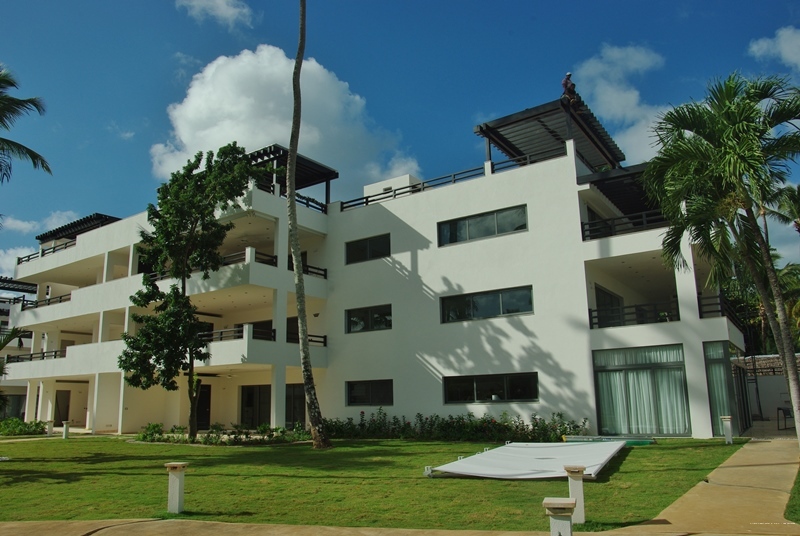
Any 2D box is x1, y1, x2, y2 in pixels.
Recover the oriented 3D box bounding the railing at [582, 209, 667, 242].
[{"bbox_3d":[7.931,-1.539,19.662,3.000,0.790,0.120,-10,-15,34],"label":"railing"}]

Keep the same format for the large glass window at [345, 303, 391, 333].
[{"bbox_3d":[-1.367,2.291,24.802,2.551,1.073,0.140,-10,-16,32],"label":"large glass window"}]

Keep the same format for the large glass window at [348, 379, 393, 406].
[{"bbox_3d":[-1.342,5.606,24.873,2.700,1.102,0.160,-10,-15,34],"label":"large glass window"}]

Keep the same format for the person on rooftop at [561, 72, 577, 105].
[{"bbox_3d":[6.329,-6.743,20.900,0.500,1.100,0.500,-10,-16,32],"label":"person on rooftop"}]

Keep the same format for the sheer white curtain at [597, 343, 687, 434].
[{"bbox_3d":[7.921,4.061,18.236,2.750,2.750,0.150,-10,-16,32],"label":"sheer white curtain"}]

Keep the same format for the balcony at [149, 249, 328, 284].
[{"bbox_3d":[-8.287,0.927,27.752,8.250,1.570,4.800,-10,-15,34],"label":"balcony"}]

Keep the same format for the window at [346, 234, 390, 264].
[{"bbox_3d":[-1.422,-0.830,25.556,2.551,1.068,0.140,-10,-16,32],"label":"window"}]

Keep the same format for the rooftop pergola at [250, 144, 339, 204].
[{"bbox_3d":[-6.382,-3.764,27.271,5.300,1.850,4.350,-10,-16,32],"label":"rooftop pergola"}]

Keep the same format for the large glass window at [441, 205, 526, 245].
[{"bbox_3d":[3.297,-1.645,22.532,3.939,1.068,0.140,-10,-16,32],"label":"large glass window"}]

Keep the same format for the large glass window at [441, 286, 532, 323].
[{"bbox_3d":[3.353,1.476,21.778,3.939,1.073,0.140,-10,-16,32],"label":"large glass window"}]

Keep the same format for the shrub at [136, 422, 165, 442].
[{"bbox_3d":[-10.000,6.593,22.300,0.950,0.780,0.850,-10,-16,32],"label":"shrub"}]

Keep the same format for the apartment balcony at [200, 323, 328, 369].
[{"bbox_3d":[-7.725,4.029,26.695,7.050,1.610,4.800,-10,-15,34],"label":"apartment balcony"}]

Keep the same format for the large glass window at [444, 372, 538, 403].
[{"bbox_3d":[3.485,4.721,21.589,4.030,1.110,0.160,-10,-15,34],"label":"large glass window"}]

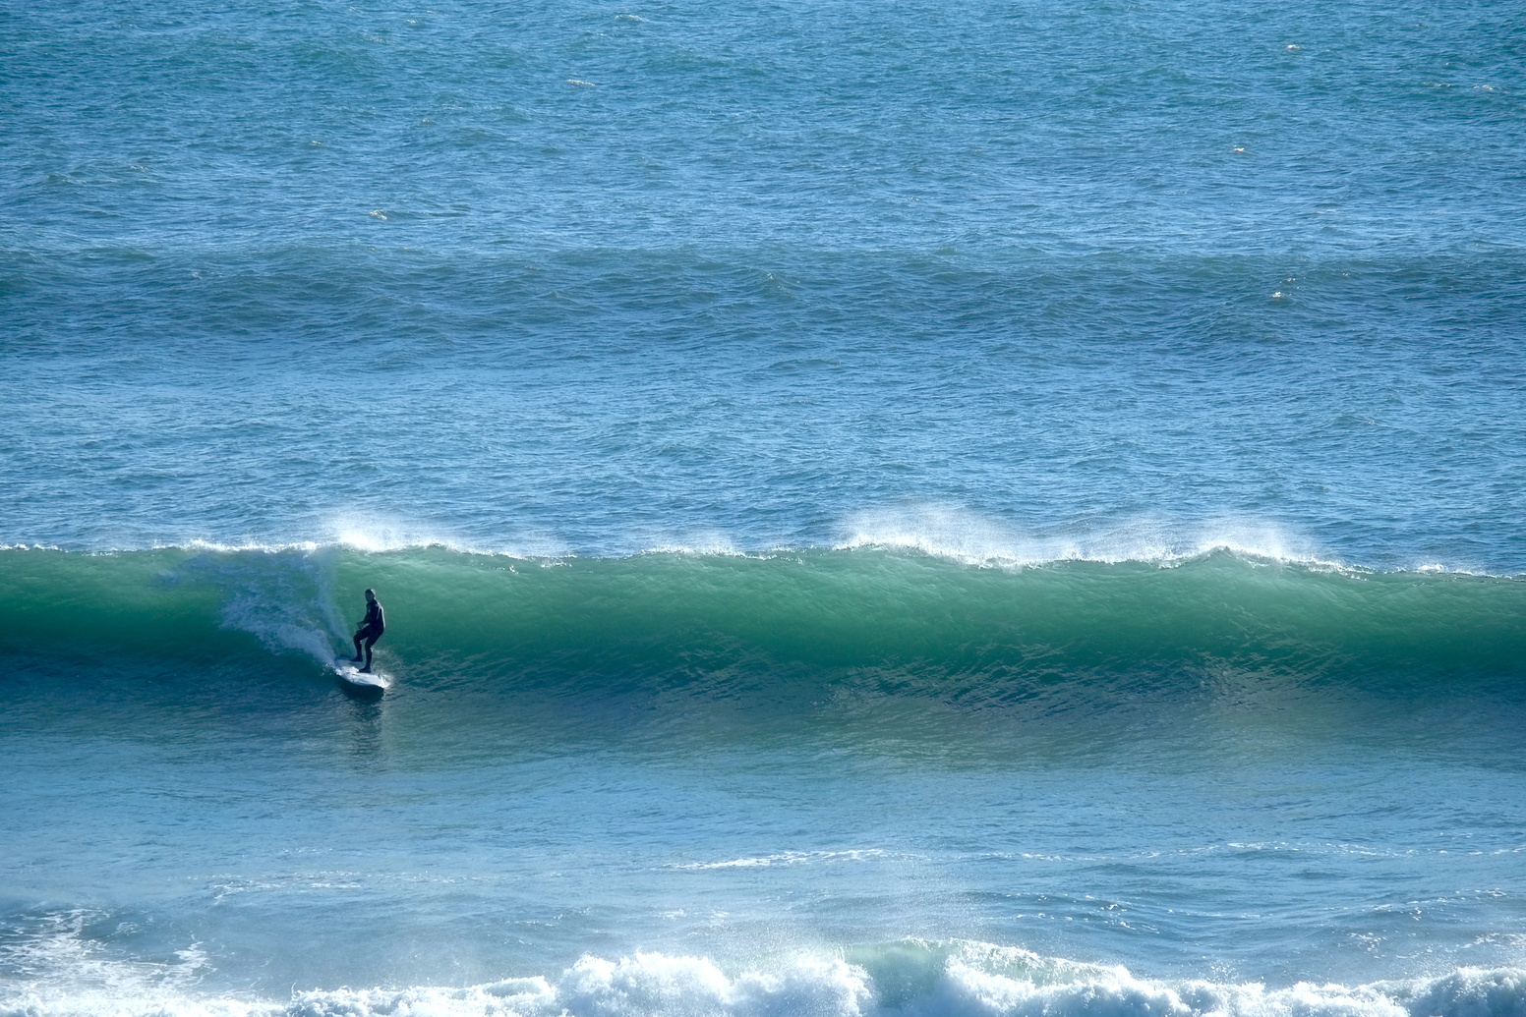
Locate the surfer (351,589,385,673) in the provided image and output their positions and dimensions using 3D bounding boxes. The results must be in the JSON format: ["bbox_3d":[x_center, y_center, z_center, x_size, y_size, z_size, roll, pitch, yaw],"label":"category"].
[{"bbox_3d":[-7.632,2.375,283.000,0.600,1.600,0.700,-4,8,-32],"label":"surfer"}]

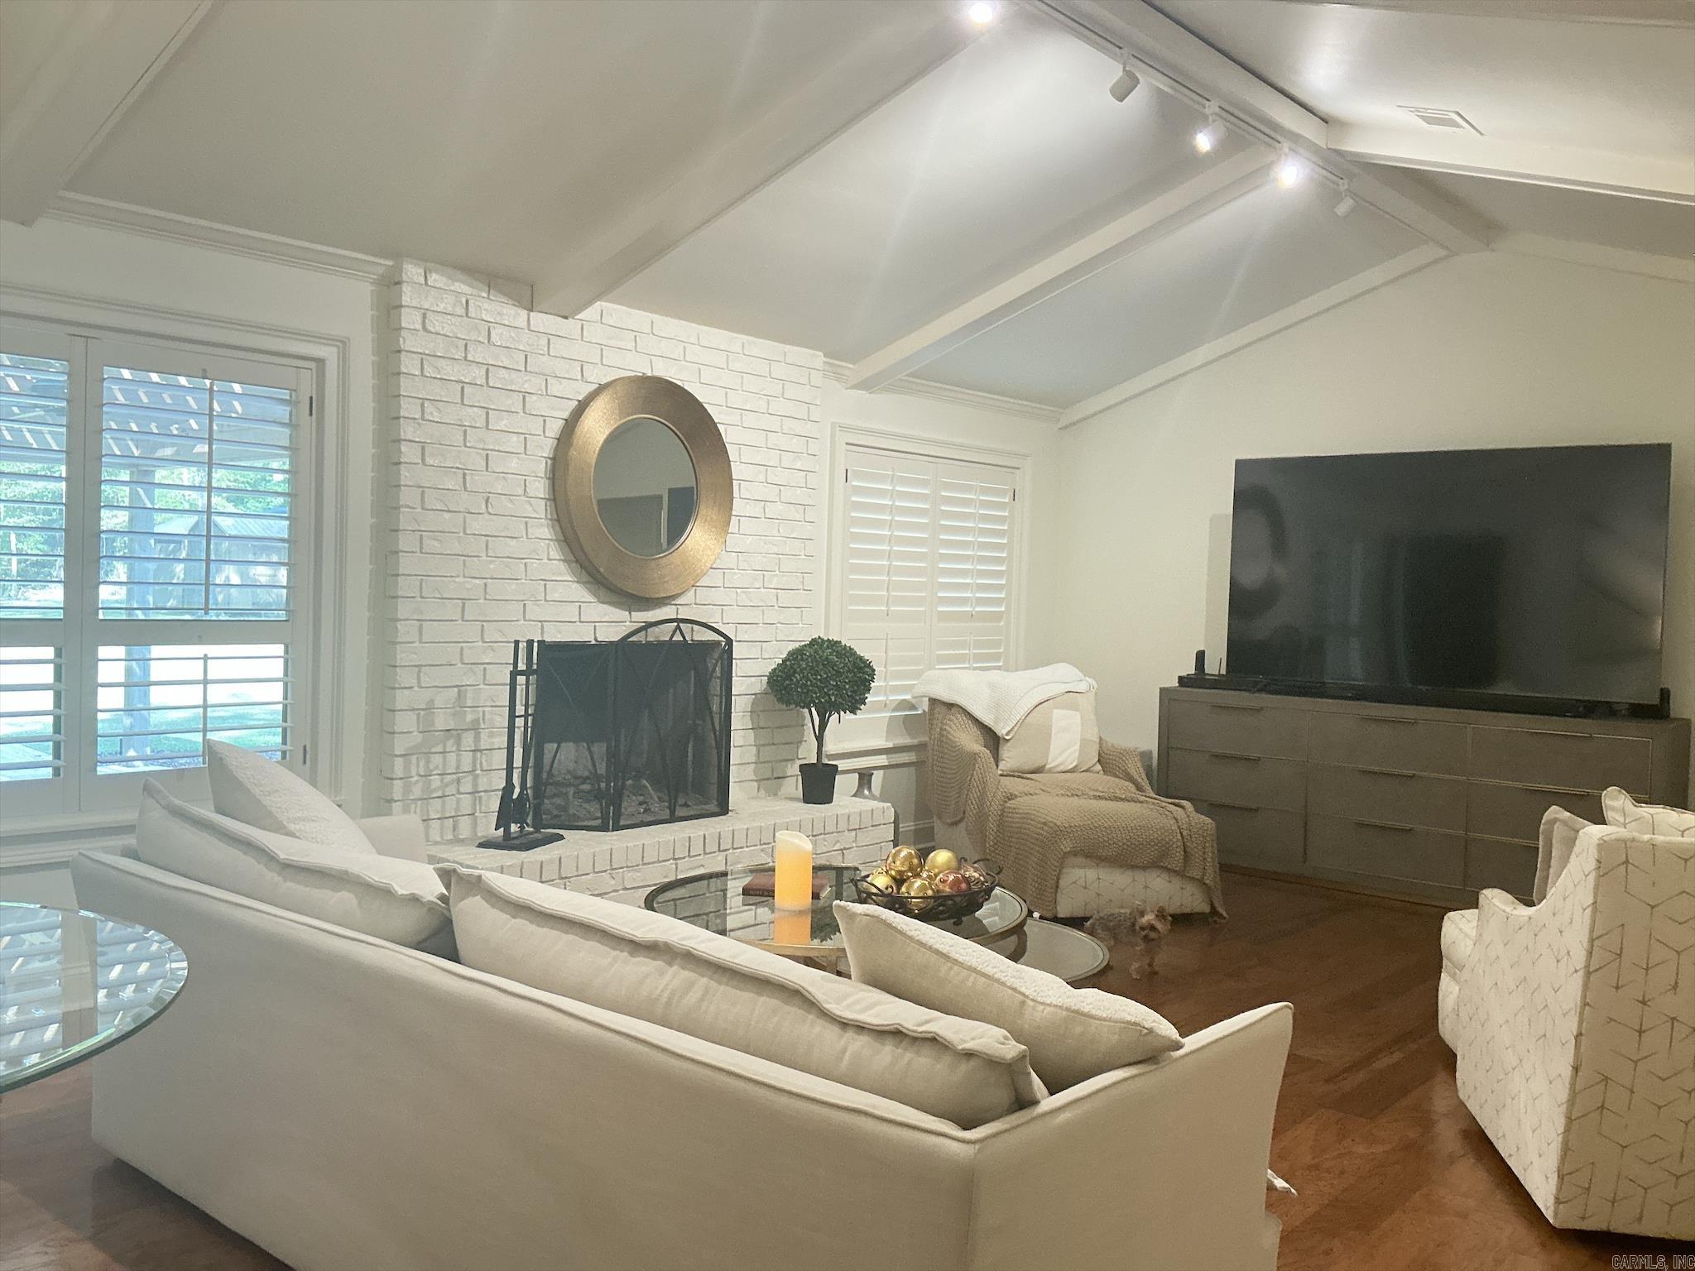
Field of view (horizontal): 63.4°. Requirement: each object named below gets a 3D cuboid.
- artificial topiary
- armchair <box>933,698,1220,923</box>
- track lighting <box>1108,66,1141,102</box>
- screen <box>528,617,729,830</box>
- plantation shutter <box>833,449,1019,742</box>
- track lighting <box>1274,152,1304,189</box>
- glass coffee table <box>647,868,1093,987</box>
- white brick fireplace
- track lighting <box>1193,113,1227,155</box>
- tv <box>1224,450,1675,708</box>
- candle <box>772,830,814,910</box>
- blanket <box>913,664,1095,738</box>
[{"bbox_3d":[-0.118,0.290,5.989,0.450,0.563,0.470,2,2,0],"label":"artificial topiary"},{"bbox_3d":[0.952,0.730,6.093,0.860,0.740,1.120,1,2,-15],"label":"armchair"},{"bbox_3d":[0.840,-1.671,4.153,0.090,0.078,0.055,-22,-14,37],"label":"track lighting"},{"bbox_3d":[-0.747,0.332,5.408,0.207,0.792,0.972,3,2,42],"label":"screen"},{"bbox_3d":[0.445,-0.190,7.109,0.060,1.470,1.440,3,2,42],"label":"plantation shutter"},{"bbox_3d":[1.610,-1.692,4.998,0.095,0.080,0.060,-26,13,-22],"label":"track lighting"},{"bbox_3d":[0.068,0.959,3.661,1.280,0.460,1.030,3,2,42],"label":"glass coffee table"},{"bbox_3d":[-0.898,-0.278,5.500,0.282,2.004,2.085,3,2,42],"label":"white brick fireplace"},{"bbox_3d":[1.232,-1.705,4.664,0.110,0.125,0.075,0,2,-37],"label":"track lighting"},{"bbox_3d":[2.655,-0.297,6.282,1.900,1.075,0.080,3,2,42],"label":"tv"},{"bbox_3d":[-0.135,0.587,3.440,0.090,0.185,0.090,2,2,0],"label":"candle"},{"bbox_3d":[0.749,0.318,6.691,0.780,0.310,0.360,1,2,-15],"label":"blanket"}]

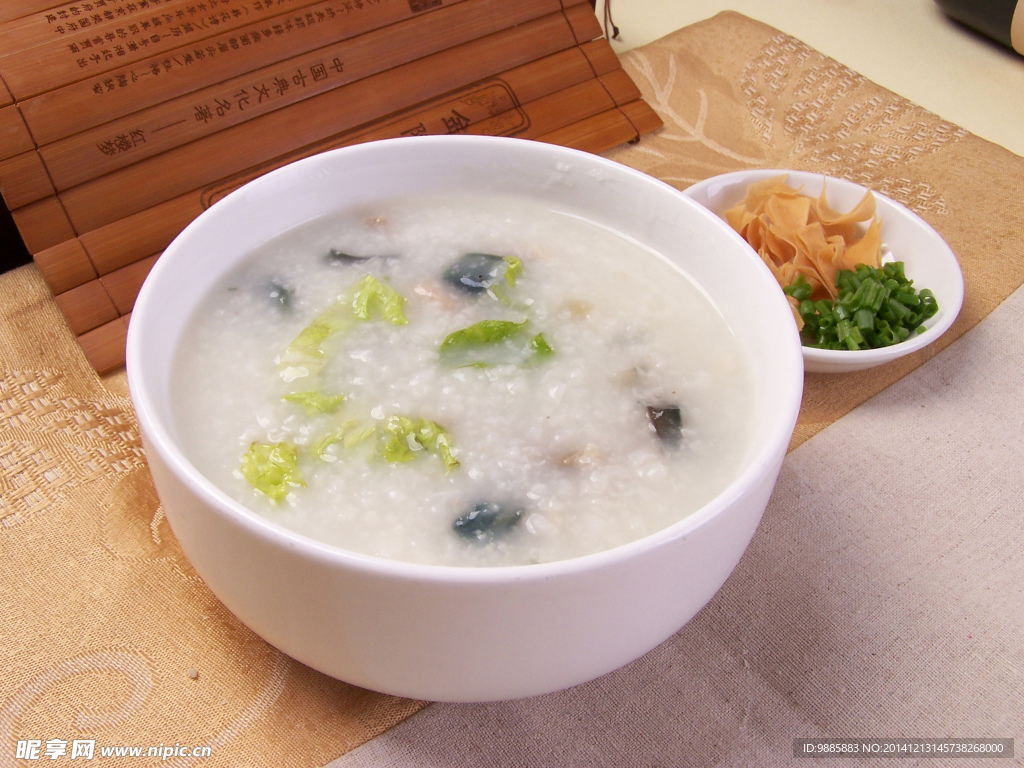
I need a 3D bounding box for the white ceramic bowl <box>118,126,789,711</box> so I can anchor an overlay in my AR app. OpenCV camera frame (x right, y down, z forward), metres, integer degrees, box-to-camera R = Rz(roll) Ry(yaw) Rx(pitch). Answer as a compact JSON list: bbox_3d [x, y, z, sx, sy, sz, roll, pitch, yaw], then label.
[{"bbox_3d":[-0.012,0.007,0.291,0.158,0.066,0.158,2,44,-2],"label":"white ceramic bowl"}]

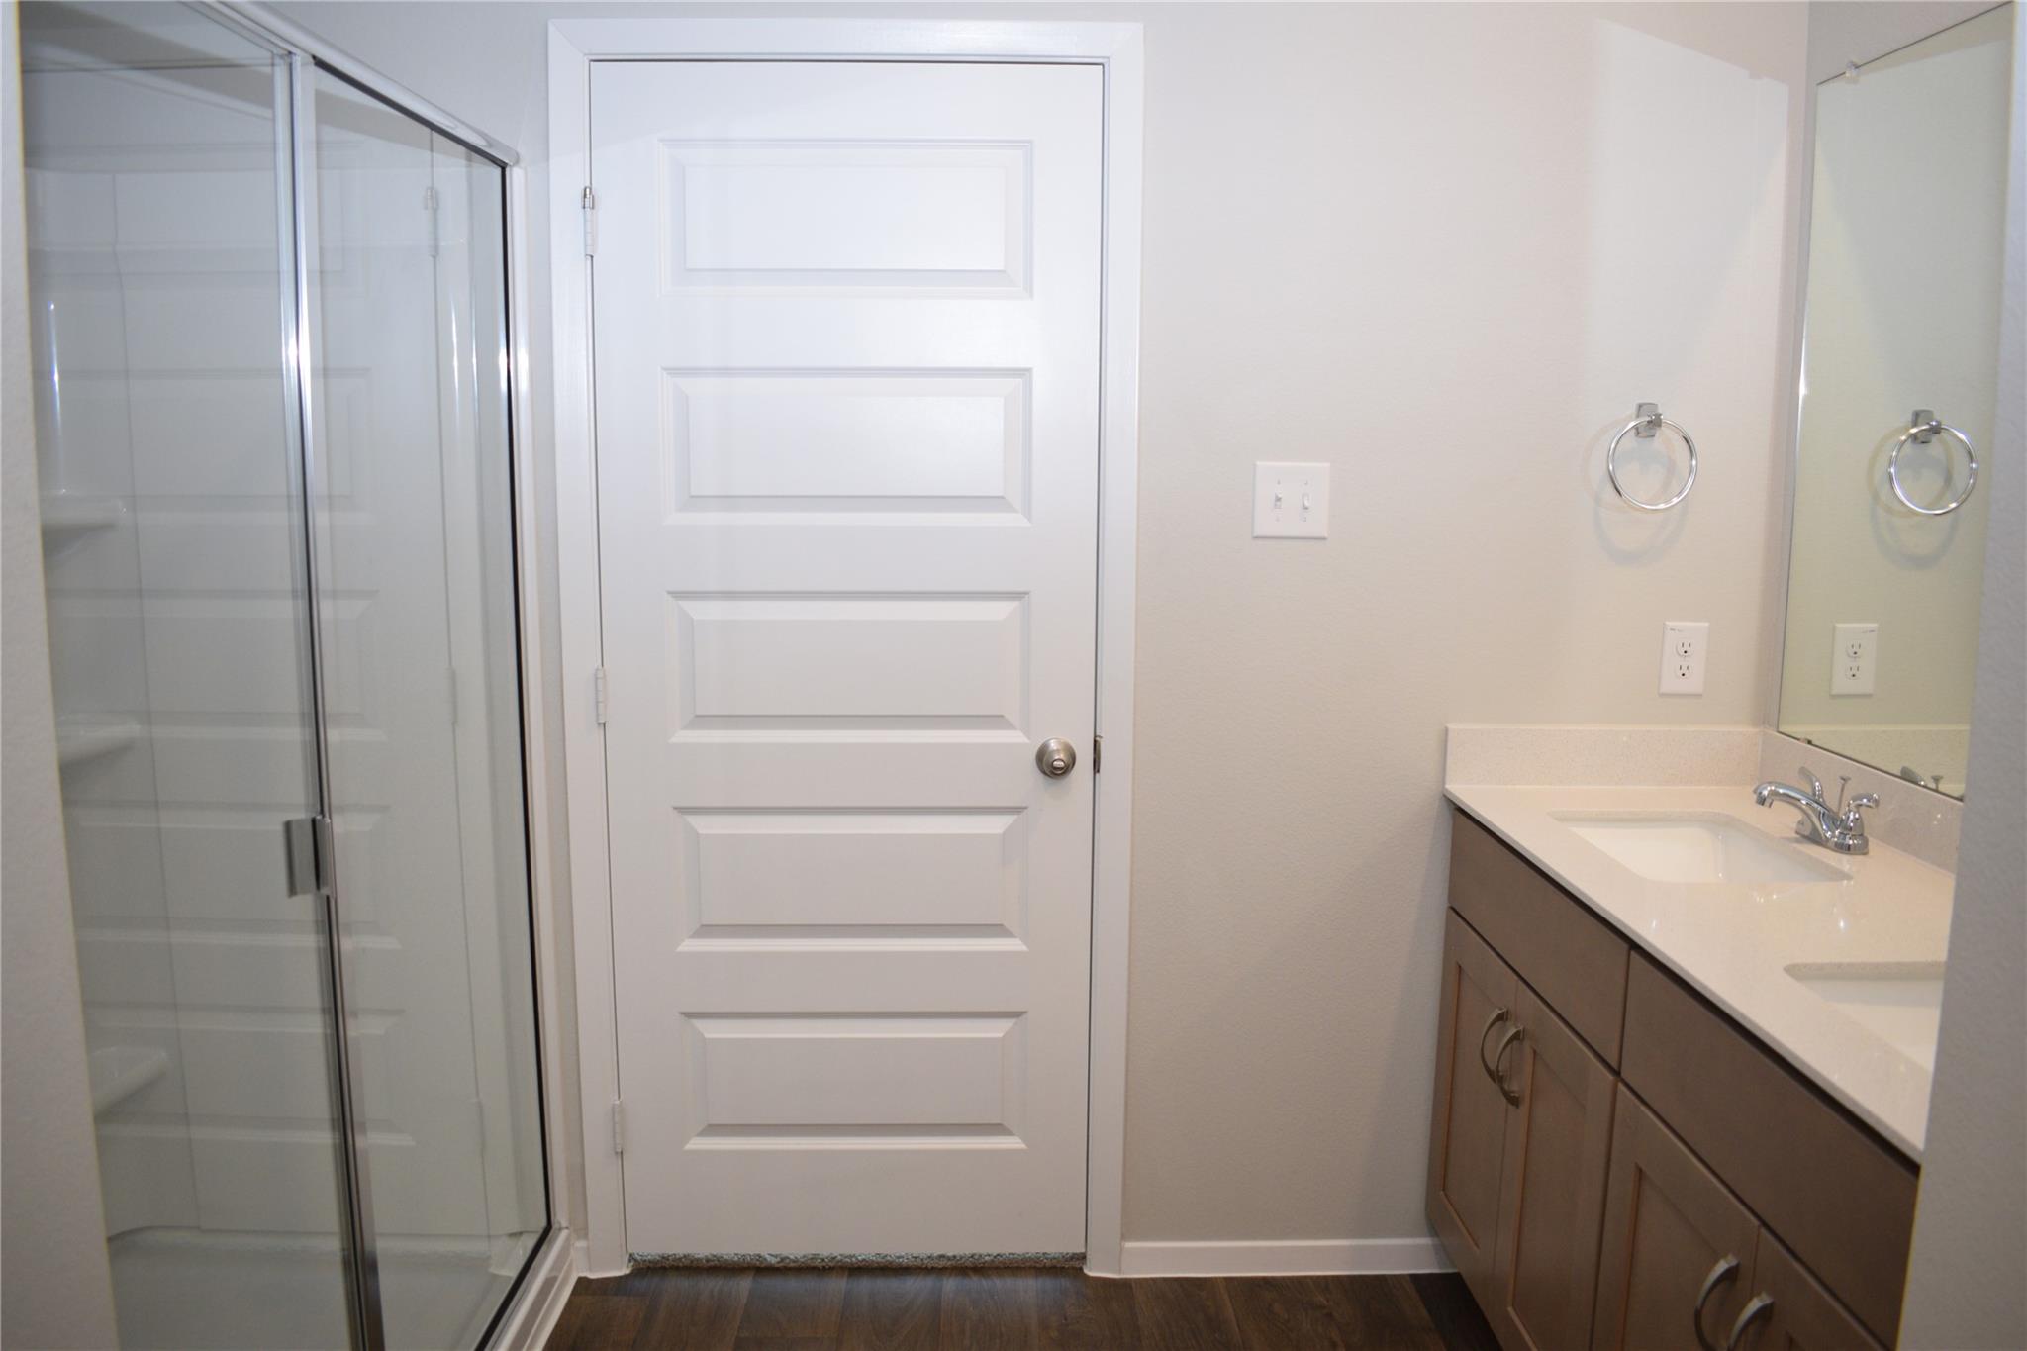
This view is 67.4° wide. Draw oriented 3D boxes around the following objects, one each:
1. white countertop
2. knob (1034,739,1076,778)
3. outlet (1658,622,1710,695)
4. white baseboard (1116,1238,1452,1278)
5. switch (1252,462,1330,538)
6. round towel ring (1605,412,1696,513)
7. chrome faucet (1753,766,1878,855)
[{"bbox_3d":[1.006,0.308,1.845,0.555,0.030,1.510,0,8,0],"label":"white countertop"},{"bbox_3d":[0.072,0.143,2.544,0.064,0.064,0.065,0,8,0],"label":"knob"},{"bbox_3d":[1.127,-0.029,2.555,0.074,0.120,0.009,0,8,0],"label":"outlet"},{"bbox_3d":[0.485,1.035,2.701,0.600,0.067,0.015,0,8,0],"label":"white baseboard"},{"bbox_3d":[0.460,-0.288,2.511,0.122,0.122,0.014,0,8,0],"label":"switch"},{"bbox_3d":[1.042,-0.350,2.475,0.149,0.157,0.050,0,8,0],"label":"round towel ring"},{"bbox_3d":[1.146,0.194,2.186,0.165,0.105,0.170,0,8,0],"label":"chrome faucet"}]

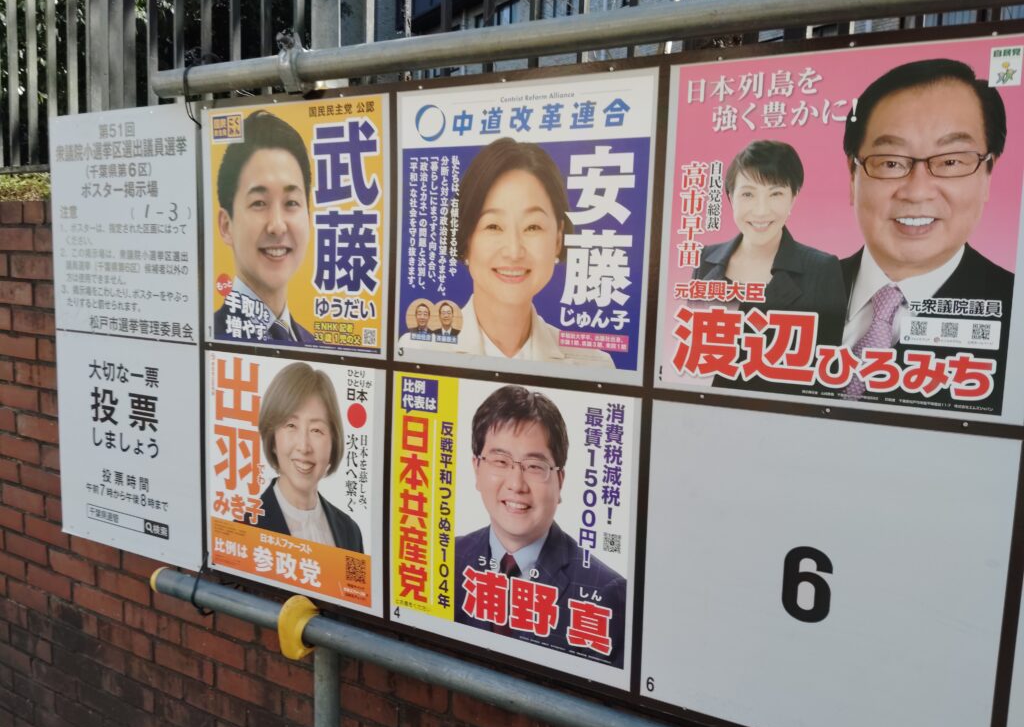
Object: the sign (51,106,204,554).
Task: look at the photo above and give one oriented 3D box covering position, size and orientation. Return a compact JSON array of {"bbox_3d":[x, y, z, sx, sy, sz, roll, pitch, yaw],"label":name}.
[{"bbox_3d":[-0.806,-0.054,1.718,0.462,0.912,0.012,5,7,30],"label":"sign"}]

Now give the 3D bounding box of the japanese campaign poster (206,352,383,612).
[{"bbox_3d":[-0.410,0.205,1.514,0.421,0.424,0.010,5,7,30],"label":"japanese campaign poster"}]

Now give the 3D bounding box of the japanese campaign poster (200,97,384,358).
[{"bbox_3d":[-0.391,-0.239,1.460,0.426,0.426,0.010,5,7,30],"label":"japanese campaign poster"}]

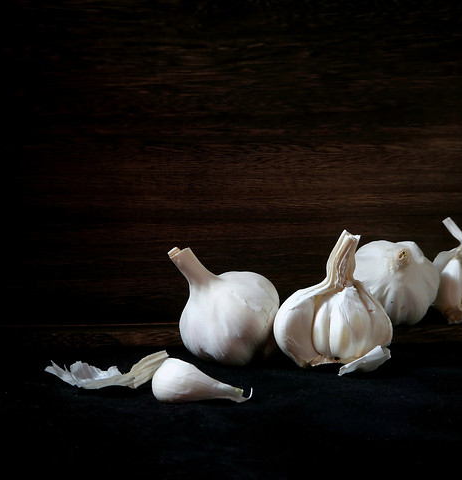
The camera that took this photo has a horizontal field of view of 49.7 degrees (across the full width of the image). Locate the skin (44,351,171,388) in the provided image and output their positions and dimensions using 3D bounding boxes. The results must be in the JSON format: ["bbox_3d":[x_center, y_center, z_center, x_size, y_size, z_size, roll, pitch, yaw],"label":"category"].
[{"bbox_3d":[-0.057,0.061,0.232,0.056,0.015,0.026,0,2,0],"label":"skin"}]

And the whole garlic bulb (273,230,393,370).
[{"bbox_3d":[0.054,0.032,0.263,0.061,0.071,0.056,8,2,8],"label":"whole garlic bulb"}]

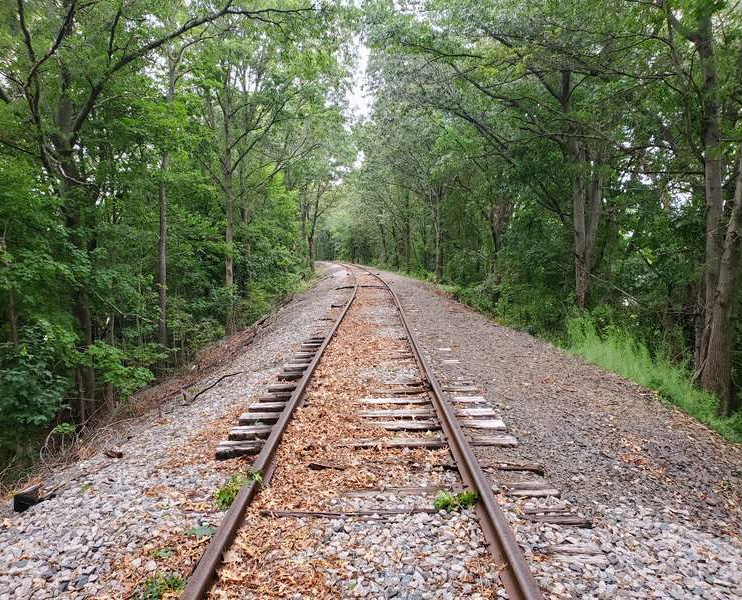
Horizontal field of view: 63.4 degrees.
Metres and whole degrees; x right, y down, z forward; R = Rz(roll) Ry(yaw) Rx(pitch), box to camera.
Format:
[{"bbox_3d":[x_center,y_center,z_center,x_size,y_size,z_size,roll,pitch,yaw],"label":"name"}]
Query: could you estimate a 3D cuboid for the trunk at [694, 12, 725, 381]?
[{"bbox_3d":[4.571,-1.359,8.200,0.290,4.860,0.290,0,4,0],"label":"trunk"}]

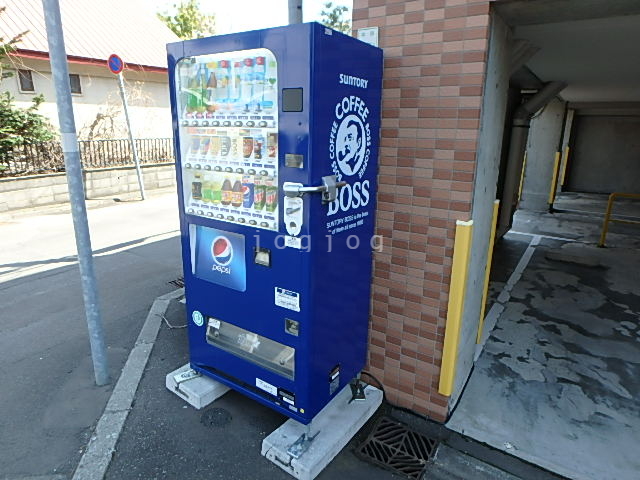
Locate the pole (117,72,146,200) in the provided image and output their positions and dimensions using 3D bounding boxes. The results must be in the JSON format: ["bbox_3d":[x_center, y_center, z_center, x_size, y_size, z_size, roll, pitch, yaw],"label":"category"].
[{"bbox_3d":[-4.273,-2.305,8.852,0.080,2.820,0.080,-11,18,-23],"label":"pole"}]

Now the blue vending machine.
[{"bbox_3d":[-0.240,-0.078,2.169,0.892,1.815,0.599,11,18,32],"label":"blue vending machine"}]

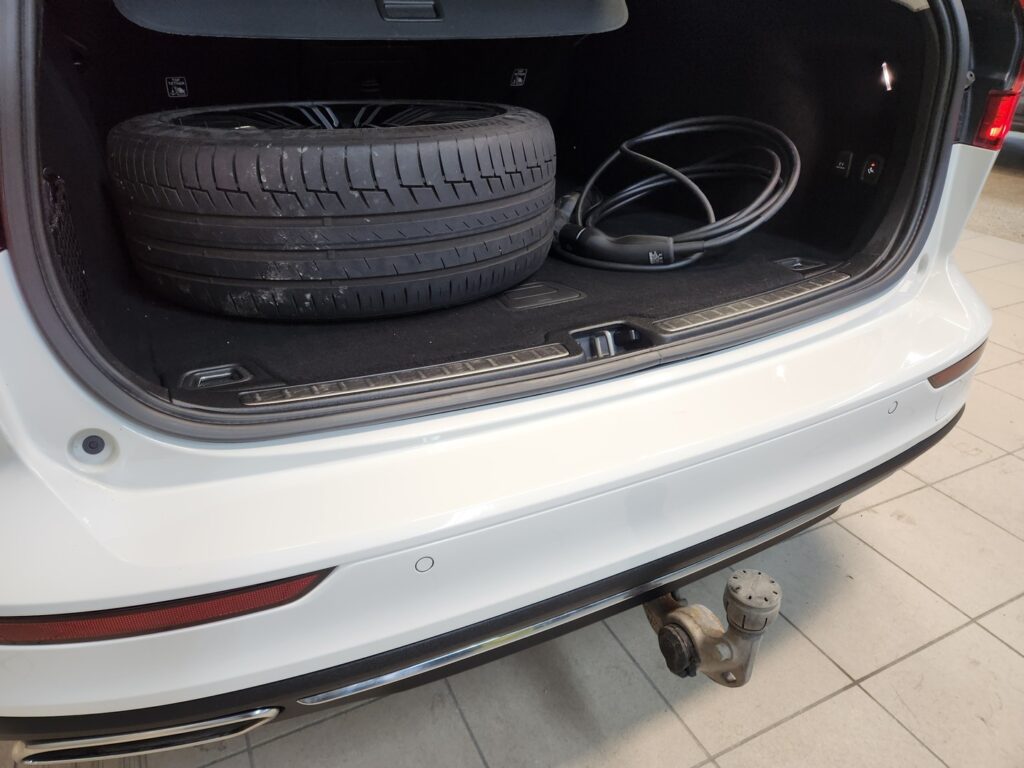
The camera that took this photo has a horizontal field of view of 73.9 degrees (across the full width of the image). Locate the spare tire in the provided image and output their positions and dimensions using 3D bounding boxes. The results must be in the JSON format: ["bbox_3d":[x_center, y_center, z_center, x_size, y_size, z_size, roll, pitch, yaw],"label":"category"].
[{"bbox_3d":[-0.265,-0.318,1.114,0.672,0.238,0.672,-12,28,-23],"label":"spare tire"}]

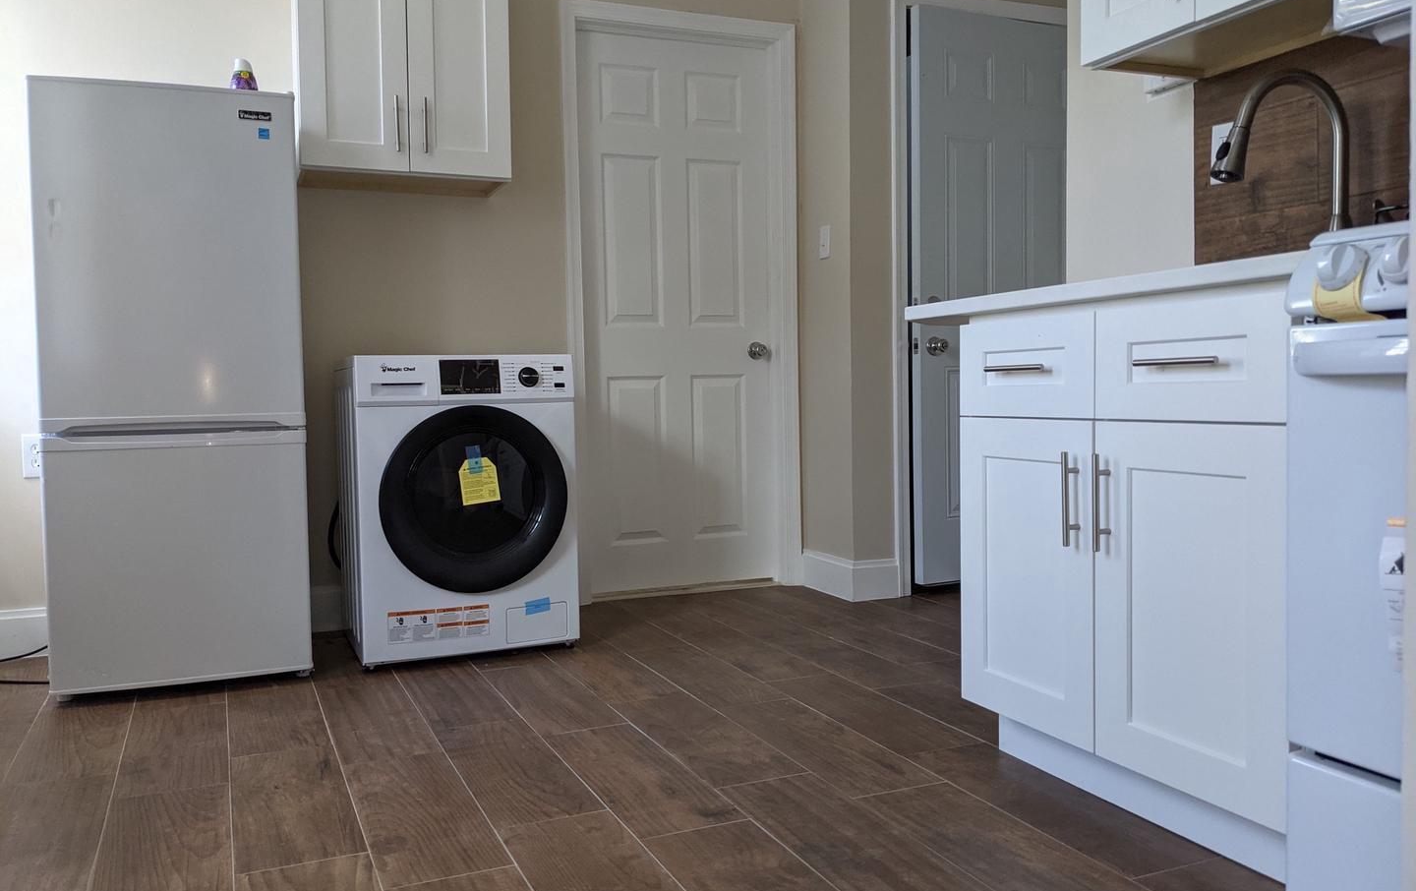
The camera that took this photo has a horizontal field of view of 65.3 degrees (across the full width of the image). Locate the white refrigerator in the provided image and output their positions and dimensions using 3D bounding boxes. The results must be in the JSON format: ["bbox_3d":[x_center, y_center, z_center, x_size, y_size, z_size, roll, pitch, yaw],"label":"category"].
[{"bbox_3d":[-1.429,-0.142,3.023,0.597,1.508,0.600,-2,3,-20],"label":"white refrigerator"}]

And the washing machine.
[{"bbox_3d":[-0.765,0.162,3.304,0.600,0.850,0.580,-2,3,-25],"label":"washing machine"}]

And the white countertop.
[{"bbox_3d":[0.865,-0.264,1.995,0.650,0.030,1.020,-2,3,-22],"label":"white countertop"}]

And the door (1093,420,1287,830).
[{"bbox_3d":[0.724,0.244,1.661,0.022,0.557,0.375,-2,3,-22],"label":"door"}]

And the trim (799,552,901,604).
[{"bbox_3d":[0.512,0.459,4.010,0.200,0.147,0.375,-2,3,-22],"label":"trim"}]

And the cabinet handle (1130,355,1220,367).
[{"bbox_3d":[0.694,-0.125,1.625,0.038,0.012,0.166,-2,3,-22],"label":"cabinet handle"}]

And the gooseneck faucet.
[{"bbox_3d":[1.023,-0.468,1.962,0.290,0.376,0.065,-2,3,-14],"label":"gooseneck faucet"}]

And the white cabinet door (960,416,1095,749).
[{"bbox_3d":[0.580,0.229,2.006,0.022,0.557,0.372,-2,3,-22],"label":"white cabinet door"}]

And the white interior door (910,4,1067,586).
[{"bbox_3d":[1.088,-0.523,4.018,0.780,2.007,0.044,-2,3,-25],"label":"white interior door"}]

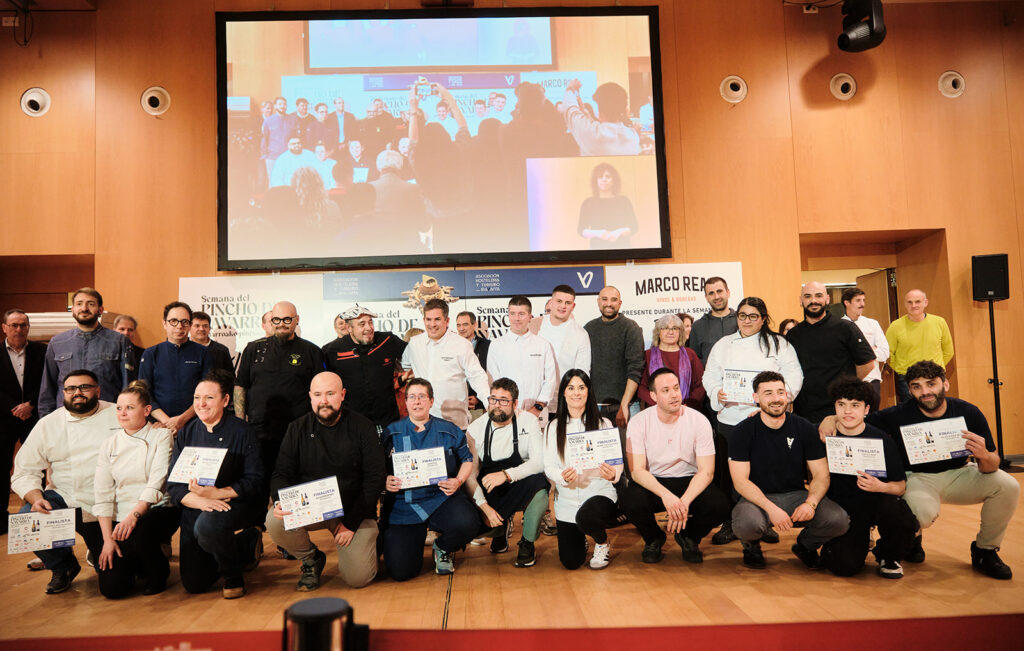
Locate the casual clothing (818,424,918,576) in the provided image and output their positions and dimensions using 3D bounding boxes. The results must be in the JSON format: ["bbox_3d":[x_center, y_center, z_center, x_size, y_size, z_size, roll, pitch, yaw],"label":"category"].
[{"bbox_3d":[2.003,0.938,3.880,0.520,0.800,0.620,-3,-4,14],"label":"casual clothing"}]

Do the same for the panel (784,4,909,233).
[{"bbox_3d":[3.813,-2.381,7.795,1.263,2.660,0.050,-2,-4,-2],"label":"panel"}]

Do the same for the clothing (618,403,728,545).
[{"bbox_3d":[0.994,0.919,4.200,0.620,0.860,0.660,-3,-4,7],"label":"clothing"}]

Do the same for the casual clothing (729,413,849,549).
[{"bbox_3d":[1.628,0.898,4.082,0.640,0.755,0.580,-3,-4,14],"label":"casual clothing"}]

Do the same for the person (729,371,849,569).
[{"bbox_3d":[1.621,0.815,4.060,0.640,1.100,0.740,-3,-4,9],"label":"person"}]

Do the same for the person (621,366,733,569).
[{"bbox_3d":[1.000,0.834,4.200,0.630,1.130,0.720,-3,-4,7],"label":"person"}]

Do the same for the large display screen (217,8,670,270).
[{"bbox_3d":[-0.687,-1.932,6.927,4.533,2.644,0.080,-2,-4,-2],"label":"large display screen"}]

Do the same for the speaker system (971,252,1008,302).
[{"bbox_3d":[5.010,-0.502,7.140,0.330,0.460,0.310,-4,-4,22],"label":"speaker system"}]

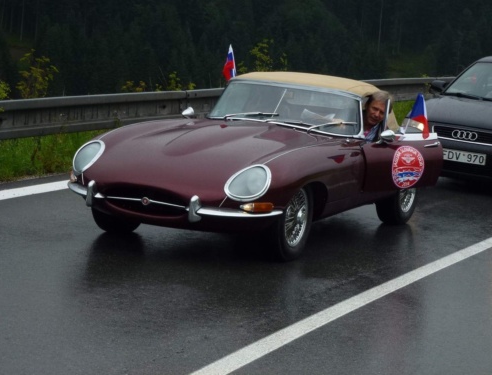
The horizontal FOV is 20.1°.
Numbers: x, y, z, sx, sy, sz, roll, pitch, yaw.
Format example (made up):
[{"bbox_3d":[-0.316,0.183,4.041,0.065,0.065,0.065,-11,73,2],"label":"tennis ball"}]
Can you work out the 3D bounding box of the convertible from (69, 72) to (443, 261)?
[{"bbox_3d":[0.280,-0.280,10.760,1.680,1.200,4.430,9,8,23],"label":"convertible"}]

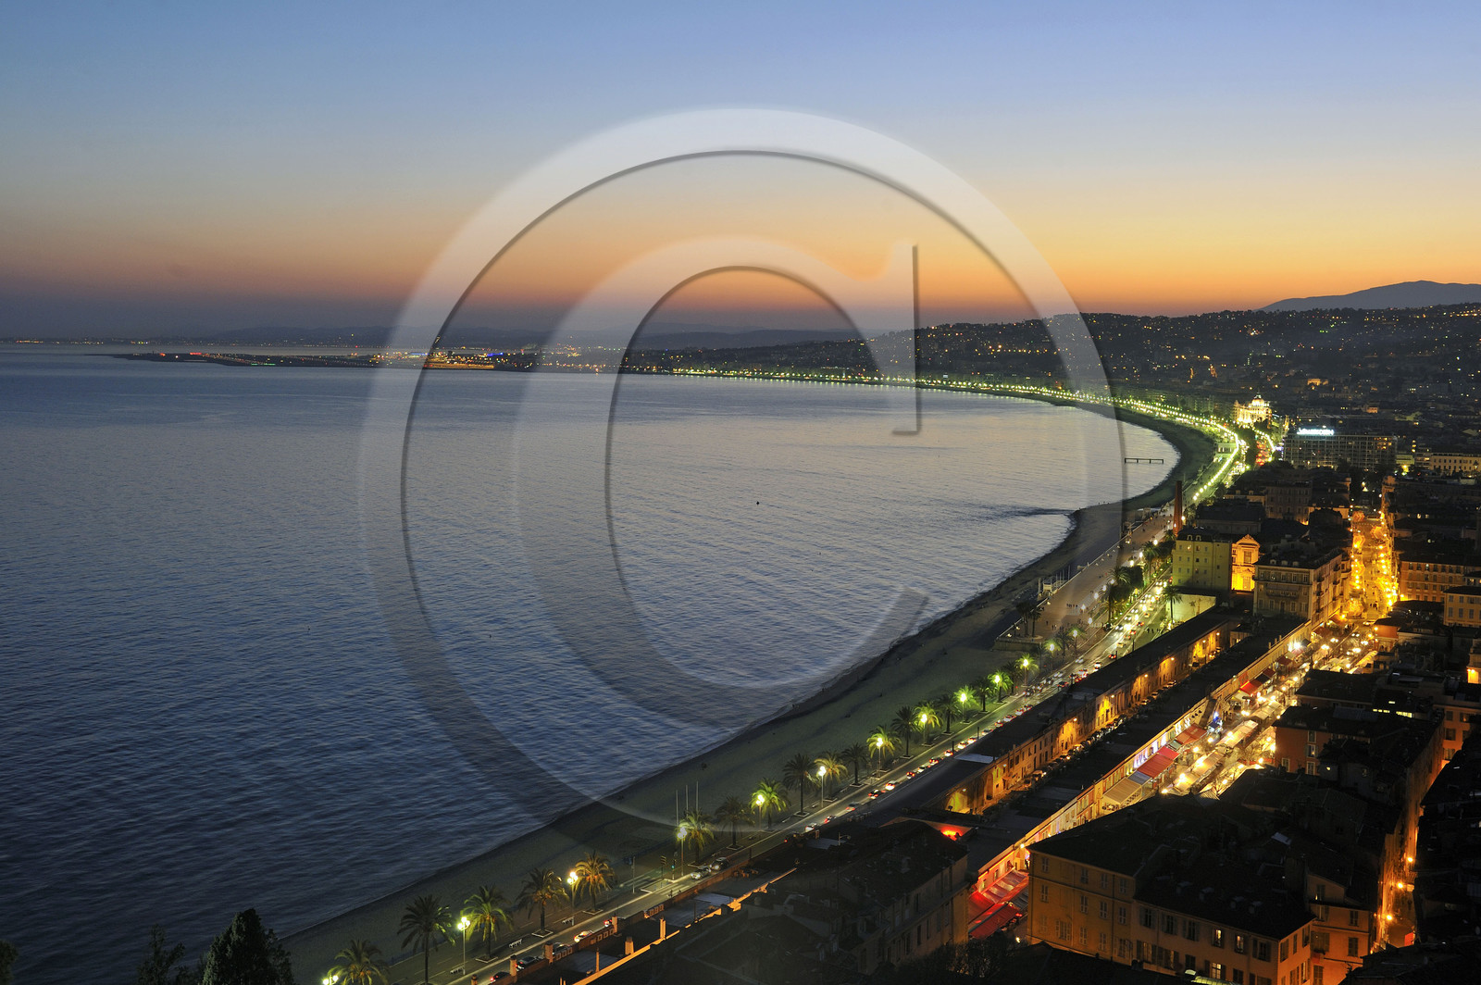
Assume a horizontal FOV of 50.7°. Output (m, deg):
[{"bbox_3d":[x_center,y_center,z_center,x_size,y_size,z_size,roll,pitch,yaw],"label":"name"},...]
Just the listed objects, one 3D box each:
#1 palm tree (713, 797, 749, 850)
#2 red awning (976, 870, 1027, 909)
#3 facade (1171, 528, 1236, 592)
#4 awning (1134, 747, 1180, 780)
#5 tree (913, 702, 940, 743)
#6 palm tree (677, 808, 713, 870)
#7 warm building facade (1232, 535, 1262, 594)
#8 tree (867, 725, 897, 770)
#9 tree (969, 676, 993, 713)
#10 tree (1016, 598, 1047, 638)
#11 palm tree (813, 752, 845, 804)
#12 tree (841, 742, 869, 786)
[{"bbox_3d":[-1.065,55.788,264.707,6.300,9.050,6.300,0,6,0],"label":"palm tree"},{"bbox_3d":[40.360,59.570,235.790,3.100,1.800,13.200,4,7,32],"label":"red awning"},{"bbox_3d":[148.510,23.077,497.748,18.000,24.000,11.500,4,7,31],"label":"facade"},{"bbox_3d":[81.124,52.370,303.078,3.200,1.500,18.700,4,7,31],"label":"awning"},{"bbox_3d":[39.680,48.830,329.180,6.000,8.850,6.000,1,6,7],"label":"tree"},{"bbox_3d":[-6.900,56.458,255.320,6.200,9.520,6.200,0,6,0],"label":"palm tree"},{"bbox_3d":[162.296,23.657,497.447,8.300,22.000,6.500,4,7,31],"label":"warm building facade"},{"bbox_3d":[28.601,50.980,311.962,6.500,9.250,6.500,1,6,5],"label":"tree"},{"bbox_3d":[56.784,46.757,362.764,5.600,8.200,5.600,0,6,0],"label":"tree"},{"bbox_3d":[84.269,36.150,452.864,8.000,11.380,7.500,1,6,11],"label":"tree"},{"bbox_3d":[16.946,52.982,292.521,6.100,9.310,6.100,0,6,0],"label":"palm tree"},{"bbox_3d":[22.340,52.220,299.720,5.700,8.010,5.700,0,6,4],"label":"tree"}]

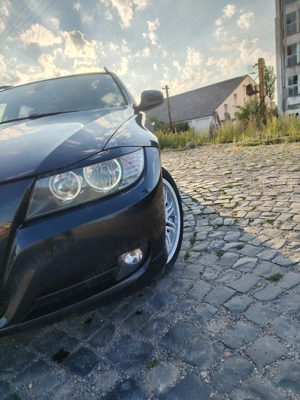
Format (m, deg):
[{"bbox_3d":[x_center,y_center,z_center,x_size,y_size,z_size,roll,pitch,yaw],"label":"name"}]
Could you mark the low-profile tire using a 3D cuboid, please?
[{"bbox_3d":[-0.004,0.126,1.631,0.225,0.635,0.635,-1,17,26],"label":"low-profile tire"}]

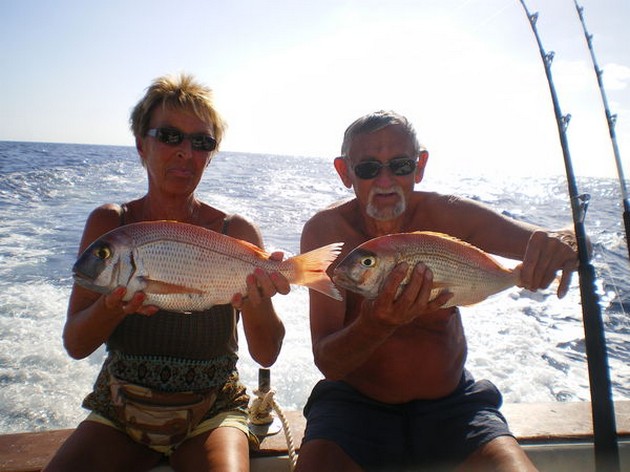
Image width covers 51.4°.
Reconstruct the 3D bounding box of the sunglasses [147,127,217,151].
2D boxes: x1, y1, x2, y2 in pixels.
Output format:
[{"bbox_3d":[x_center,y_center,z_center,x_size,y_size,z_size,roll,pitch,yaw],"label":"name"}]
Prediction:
[{"bbox_3d":[-0.290,-0.198,1.402,0.140,0.043,0.140,10,-3,-25],"label":"sunglasses"}]

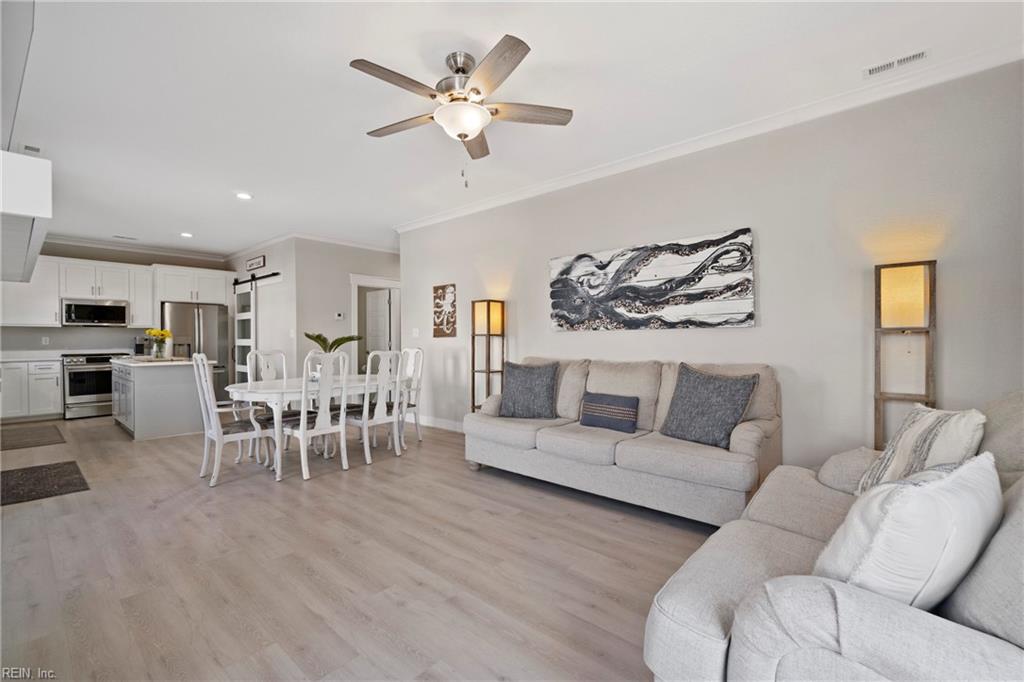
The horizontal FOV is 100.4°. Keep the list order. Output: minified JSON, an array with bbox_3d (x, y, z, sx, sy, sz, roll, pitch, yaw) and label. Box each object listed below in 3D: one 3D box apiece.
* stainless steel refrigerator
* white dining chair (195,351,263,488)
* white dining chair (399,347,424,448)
[{"bbox_3d":[-5.725,0.260,7.661,0.820,1.787,0.910,0,1,41],"label":"stainless steel refrigerator"},{"bbox_3d":[-2.380,0.629,3.703,0.580,1.075,0.570,0,0,41],"label":"white dining chair"},{"bbox_3d":[-1.355,0.621,4.893,0.560,1.070,0.570,0,1,41],"label":"white dining chair"}]

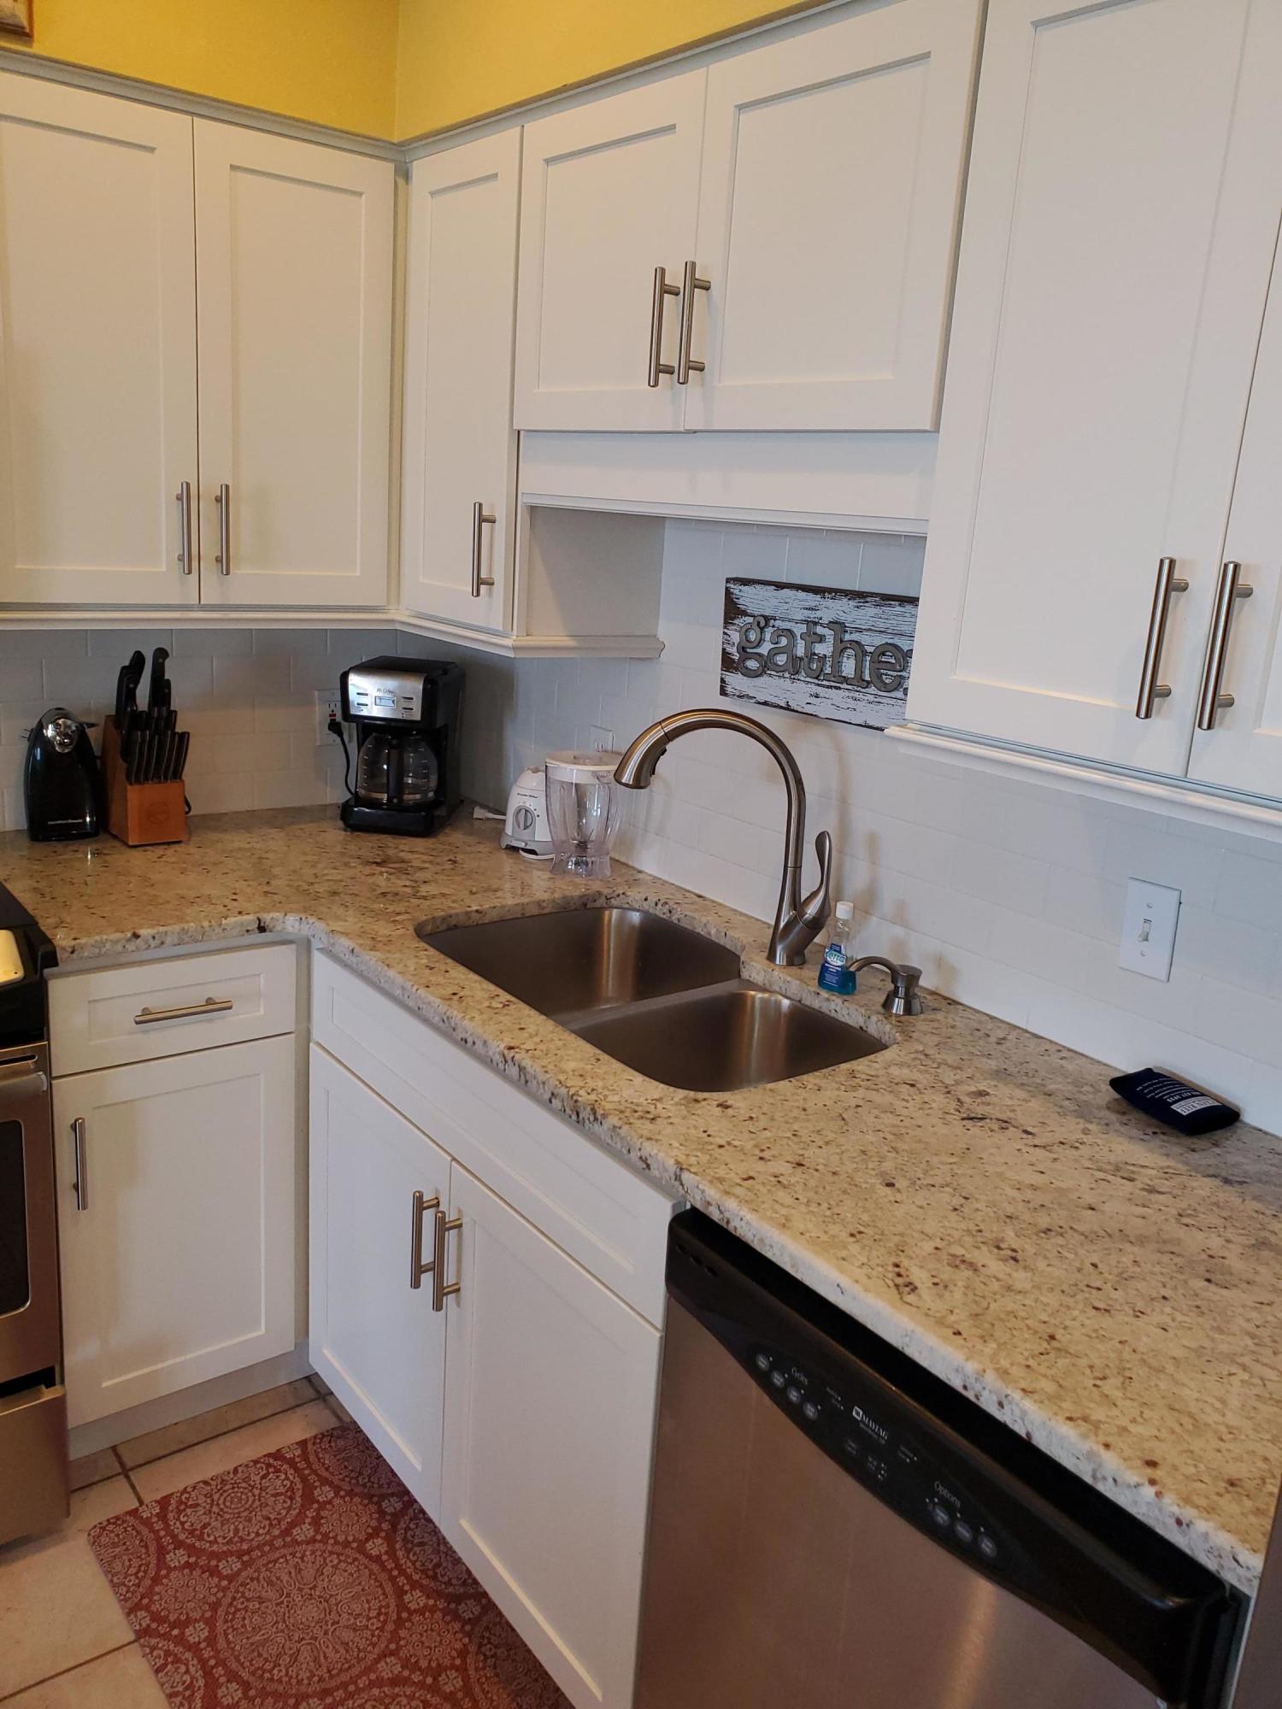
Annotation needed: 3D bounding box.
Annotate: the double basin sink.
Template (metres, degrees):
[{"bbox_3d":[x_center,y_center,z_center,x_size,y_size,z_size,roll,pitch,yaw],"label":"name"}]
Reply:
[{"bbox_3d":[-0.004,0.306,1.906,0.475,0.210,0.765,-8,19,-38],"label":"double basin sink"}]

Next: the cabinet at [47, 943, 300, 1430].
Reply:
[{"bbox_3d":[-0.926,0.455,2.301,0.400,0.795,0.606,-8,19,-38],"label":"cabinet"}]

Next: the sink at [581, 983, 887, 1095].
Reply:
[{"bbox_3d":[0.098,0.350,1.731,0.410,0.190,0.355,-8,19,-38],"label":"sink"}]

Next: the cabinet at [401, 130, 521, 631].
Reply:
[{"bbox_3d":[-0.181,-0.777,2.226,0.326,0.763,0.362,-8,19,-38],"label":"cabinet"}]

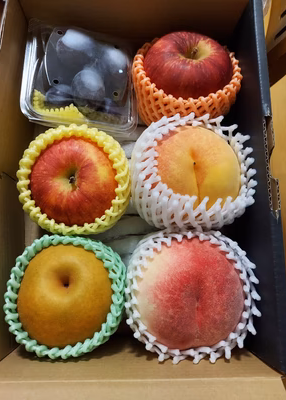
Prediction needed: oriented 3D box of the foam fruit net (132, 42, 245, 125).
[{"bbox_3d":[0.043,-0.110,0.303,0.107,0.066,0.107,0,78,-4],"label":"foam fruit net"}]

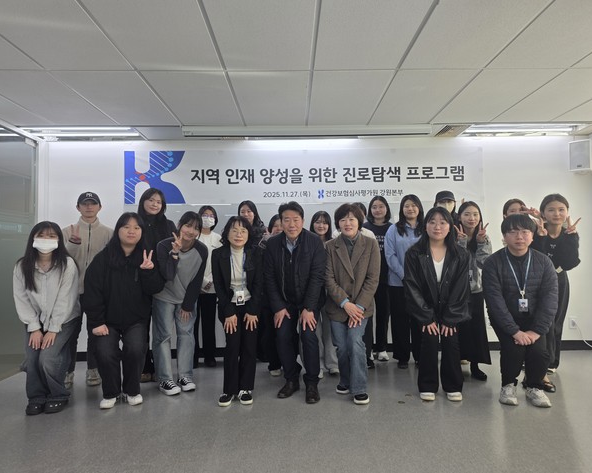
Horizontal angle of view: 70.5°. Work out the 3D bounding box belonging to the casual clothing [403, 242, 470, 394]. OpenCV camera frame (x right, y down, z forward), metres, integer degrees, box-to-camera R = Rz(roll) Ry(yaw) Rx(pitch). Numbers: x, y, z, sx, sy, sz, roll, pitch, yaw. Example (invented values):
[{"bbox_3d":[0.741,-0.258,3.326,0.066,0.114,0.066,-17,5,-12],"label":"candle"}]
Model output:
[{"bbox_3d":[1.097,0.621,3.270,0.510,1.170,0.500,-1,-3,11],"label":"casual clothing"}]

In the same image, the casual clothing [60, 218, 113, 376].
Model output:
[{"bbox_3d":[-1.848,0.519,3.730,0.500,1.410,0.340,0,-3,-21],"label":"casual clothing"}]

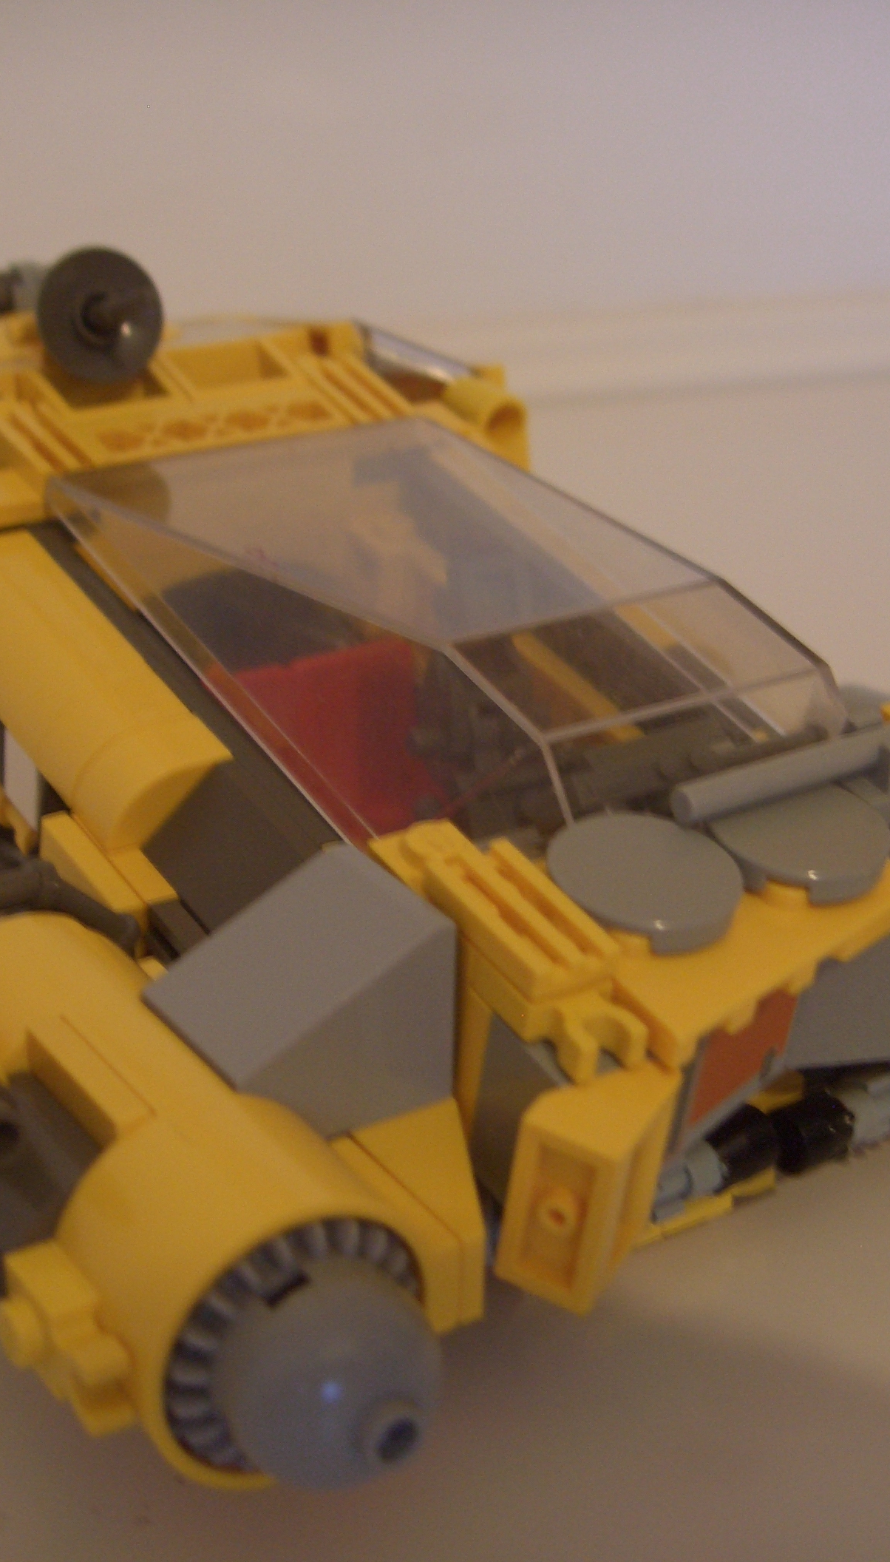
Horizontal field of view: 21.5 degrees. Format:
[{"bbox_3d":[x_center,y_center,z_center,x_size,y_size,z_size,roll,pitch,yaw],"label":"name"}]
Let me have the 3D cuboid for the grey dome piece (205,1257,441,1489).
[{"bbox_3d":[-0.006,0.042,0.160,0.016,0.016,0.011,-14,23,-27],"label":"grey dome piece"}]

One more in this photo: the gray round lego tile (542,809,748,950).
[{"bbox_3d":[0.016,0.009,0.194,0.016,0.003,0.016,-14,37,-27],"label":"gray round lego tile"}]

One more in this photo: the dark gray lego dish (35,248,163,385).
[{"bbox_3d":[-0.042,-0.055,0.280,0.016,0.016,0.004,0,4,-29],"label":"dark gray lego dish"}]

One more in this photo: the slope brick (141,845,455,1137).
[{"bbox_3d":[-0.011,0.018,0.187,0.020,0.016,0.016,-14,27,-27],"label":"slope brick"}]

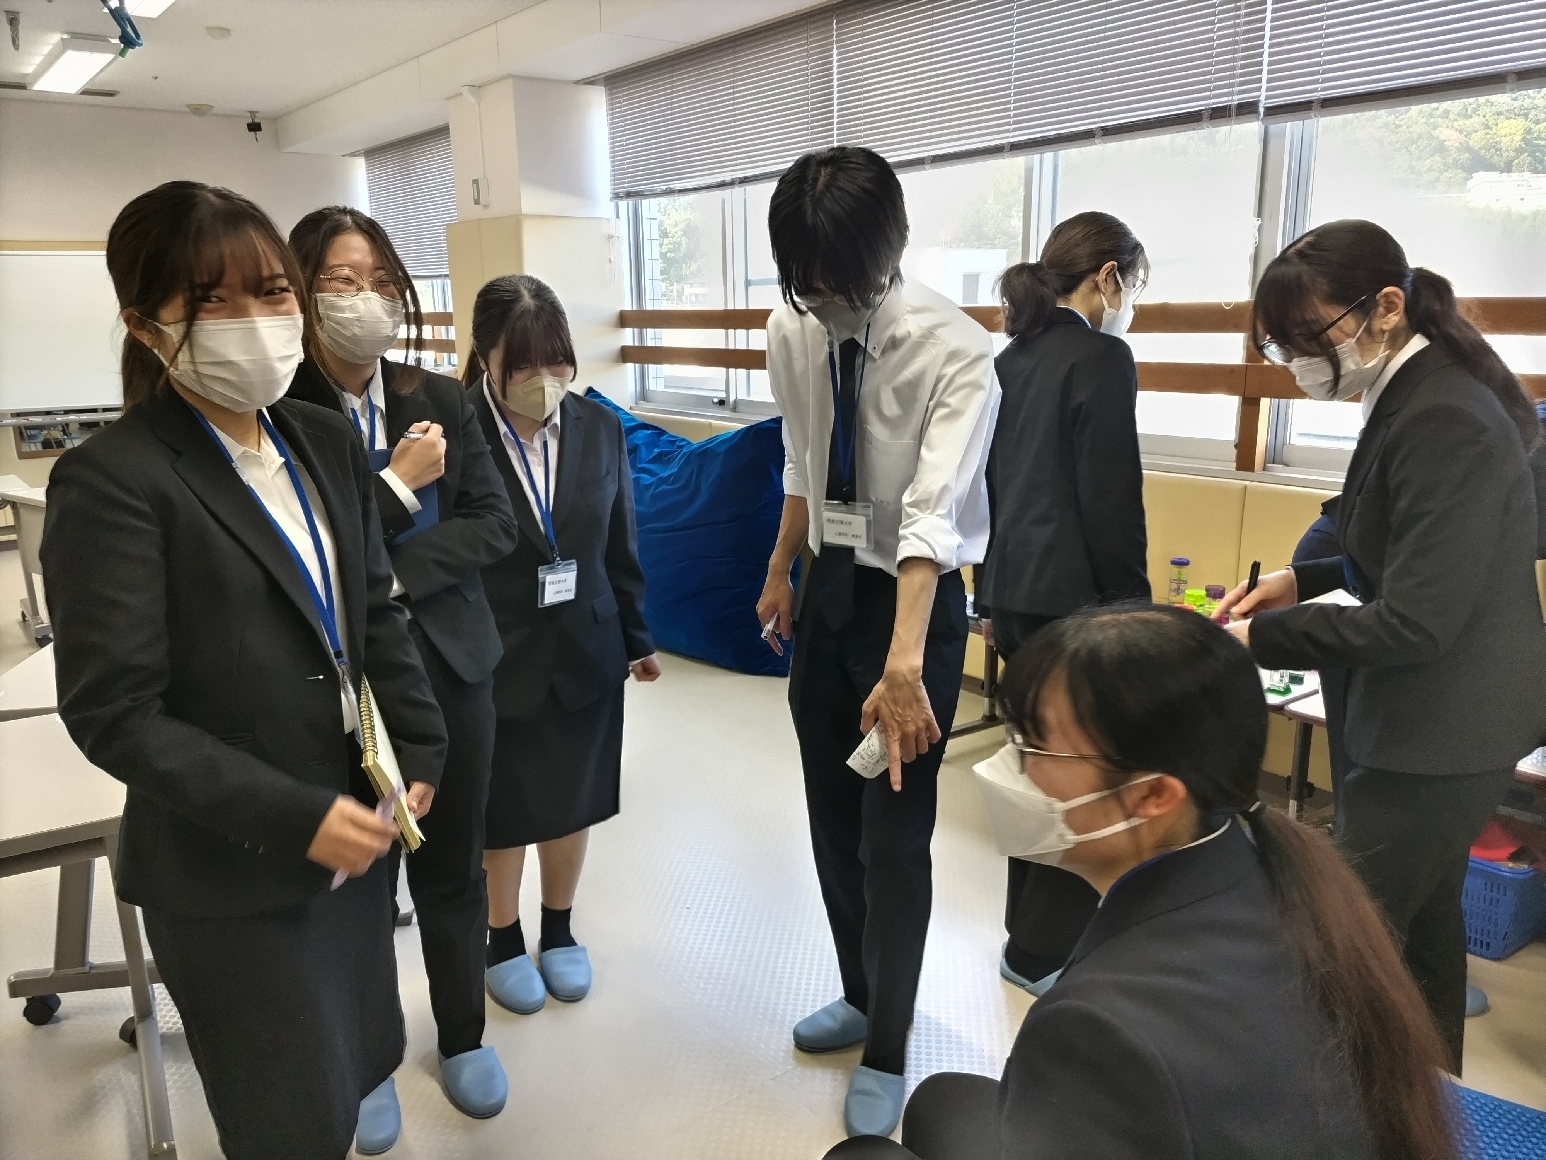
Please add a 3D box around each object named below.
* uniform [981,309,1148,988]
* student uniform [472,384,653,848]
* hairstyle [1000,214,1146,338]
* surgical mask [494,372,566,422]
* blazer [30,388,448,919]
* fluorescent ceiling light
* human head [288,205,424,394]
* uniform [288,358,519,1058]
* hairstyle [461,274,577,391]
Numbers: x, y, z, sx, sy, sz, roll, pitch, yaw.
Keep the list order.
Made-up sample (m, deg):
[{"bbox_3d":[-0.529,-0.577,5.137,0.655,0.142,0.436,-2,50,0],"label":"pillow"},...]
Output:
[{"bbox_3d":[0.577,0.139,2.392,0.270,1.350,0.390,-9,15,-31],"label":"uniform"},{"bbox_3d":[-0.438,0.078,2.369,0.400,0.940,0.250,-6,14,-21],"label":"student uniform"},{"bbox_3d":[0.573,-0.584,2.233,0.260,0.225,0.180,-4,14,-14],"label":"hairstyle"},{"bbox_3d":[-0.431,-0.329,2.089,0.130,0.095,0.080,-10,34,-33],"label":"surgical mask"},{"bbox_3d":[-0.599,0.076,1.320,0.290,0.610,0.420,11,18,42],"label":"blazer"},{"bbox_3d":[-3.678,-2.686,6.079,0.246,0.080,1.278,-11,17,-37],"label":"fluorescent ceiling light"},{"bbox_3d":[-0.655,-0.443,1.823,0.200,0.290,0.210,-7,15,-25],"label":"human head"},{"bbox_3d":[-0.631,0.259,2.008,0.430,1.230,0.280,-7,14,-23],"label":"uniform"},{"bbox_3d":[-0.471,-0.453,2.152,0.180,0.220,0.220,-9,27,-31],"label":"hairstyle"}]

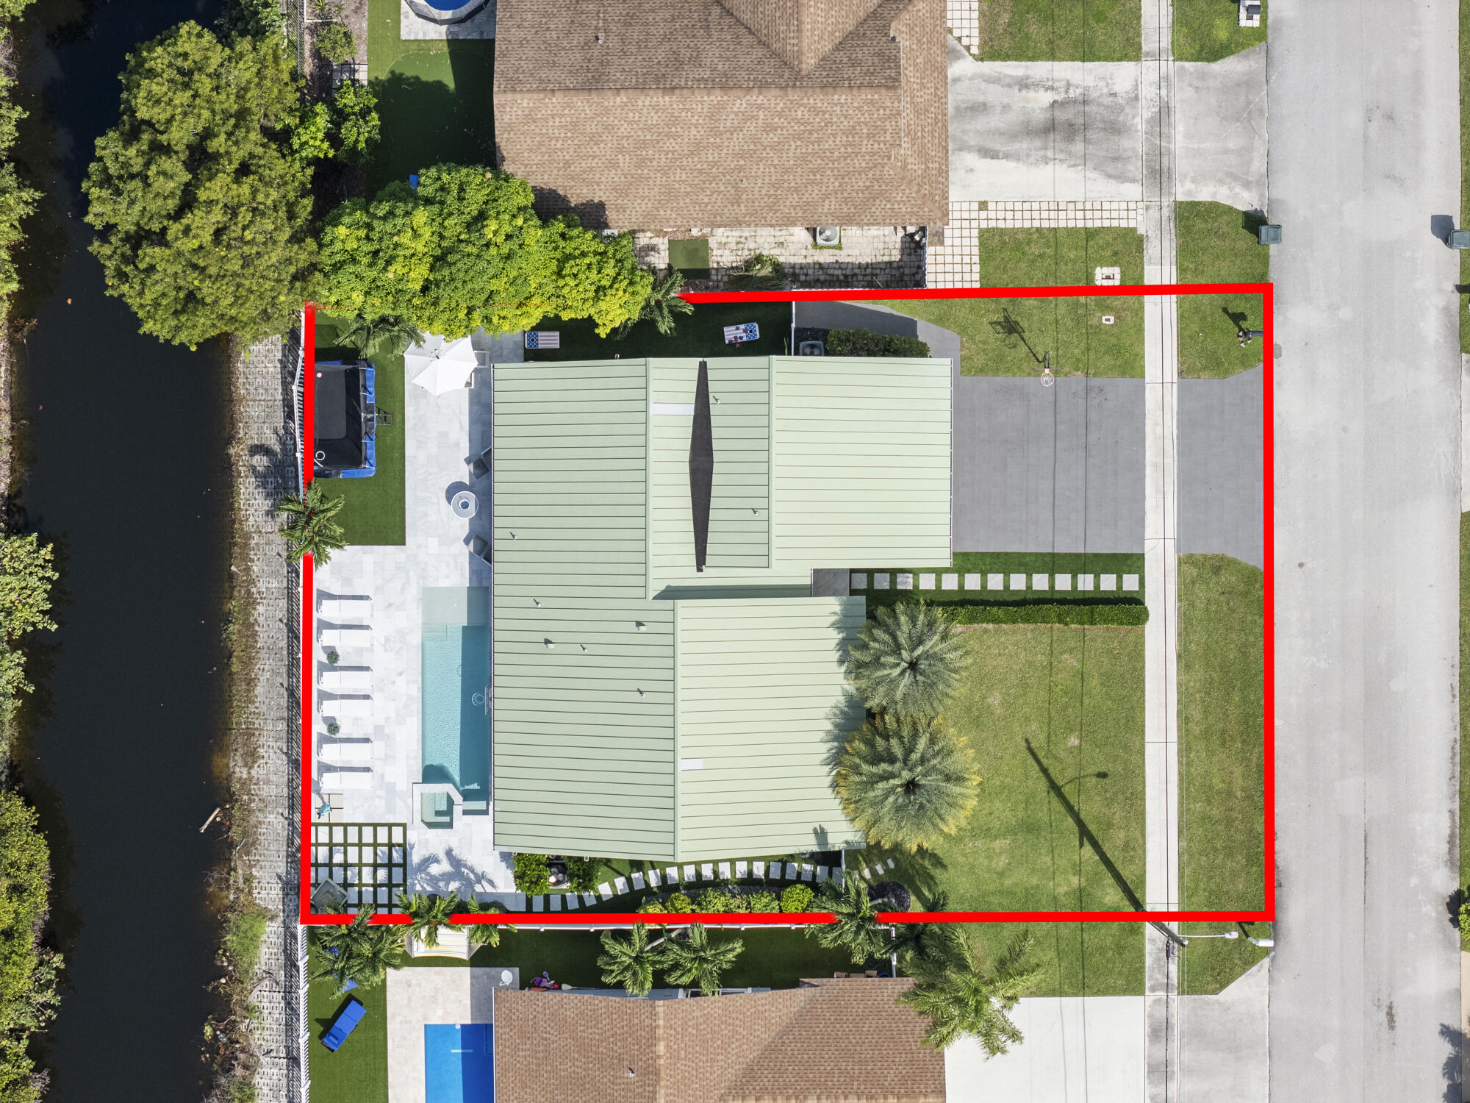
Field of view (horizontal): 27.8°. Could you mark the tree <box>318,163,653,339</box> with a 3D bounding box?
[{"bbox_3d":[-8.720,-10.464,104.200,11.710,8.600,6.130,1,90,0],"label":"tree"}]

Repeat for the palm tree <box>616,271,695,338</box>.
[{"bbox_3d":[-2.802,-8.732,106.250,2.800,4.500,2.400,1,90,0],"label":"palm tree"}]

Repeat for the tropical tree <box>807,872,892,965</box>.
[{"bbox_3d":[3.983,12.836,105.600,3.020,5.800,3.340,1,90,0],"label":"tropical tree"}]

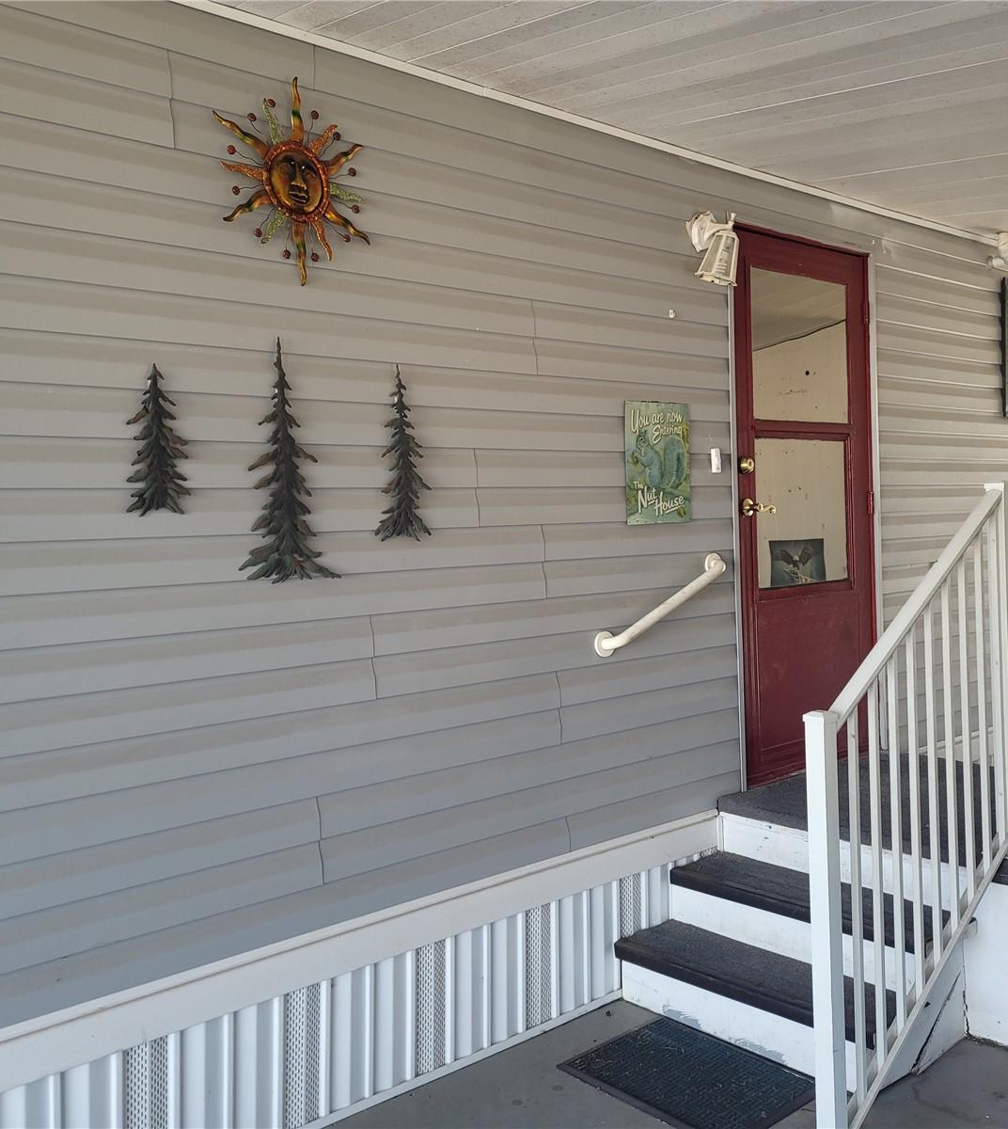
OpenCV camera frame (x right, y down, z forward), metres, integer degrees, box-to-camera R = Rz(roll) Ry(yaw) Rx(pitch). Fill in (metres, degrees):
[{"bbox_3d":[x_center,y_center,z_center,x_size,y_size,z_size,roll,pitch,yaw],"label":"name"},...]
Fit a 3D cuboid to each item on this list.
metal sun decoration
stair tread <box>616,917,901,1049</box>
[{"bbox_3d":[-0.524,-0.971,2.855,0.439,0.523,0.050,-4,3,-41],"label":"metal sun decoration"},{"bbox_3d":[0.773,1.247,3.412,0.279,0.043,0.929,-4,3,-41],"label":"stair tread"}]

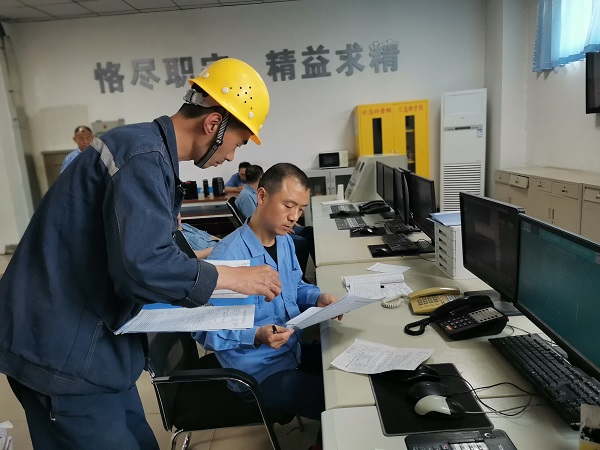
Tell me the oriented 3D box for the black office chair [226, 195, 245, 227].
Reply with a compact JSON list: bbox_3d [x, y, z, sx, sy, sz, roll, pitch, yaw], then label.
[{"bbox_3d":[-0.296,0.156,4.245,0.620,0.950,0.580,-4,12,-1],"label":"black office chair"}]

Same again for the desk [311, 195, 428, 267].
[{"bbox_3d":[0.590,0.286,3.890,0.920,0.750,2.800,-4,11,2],"label":"desk"}]

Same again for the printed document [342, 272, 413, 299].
[{"bbox_3d":[0.356,0.265,2.070,0.290,0.030,0.230,-4,11,2],"label":"printed document"}]

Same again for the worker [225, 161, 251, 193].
[{"bbox_3d":[-0.658,-0.265,5.982,0.560,1.130,0.750,-7,12,-15],"label":"worker"}]

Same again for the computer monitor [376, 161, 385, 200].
[{"bbox_3d":[0.770,-0.381,4.184,0.190,0.385,0.480,-4,12,2],"label":"computer monitor"}]

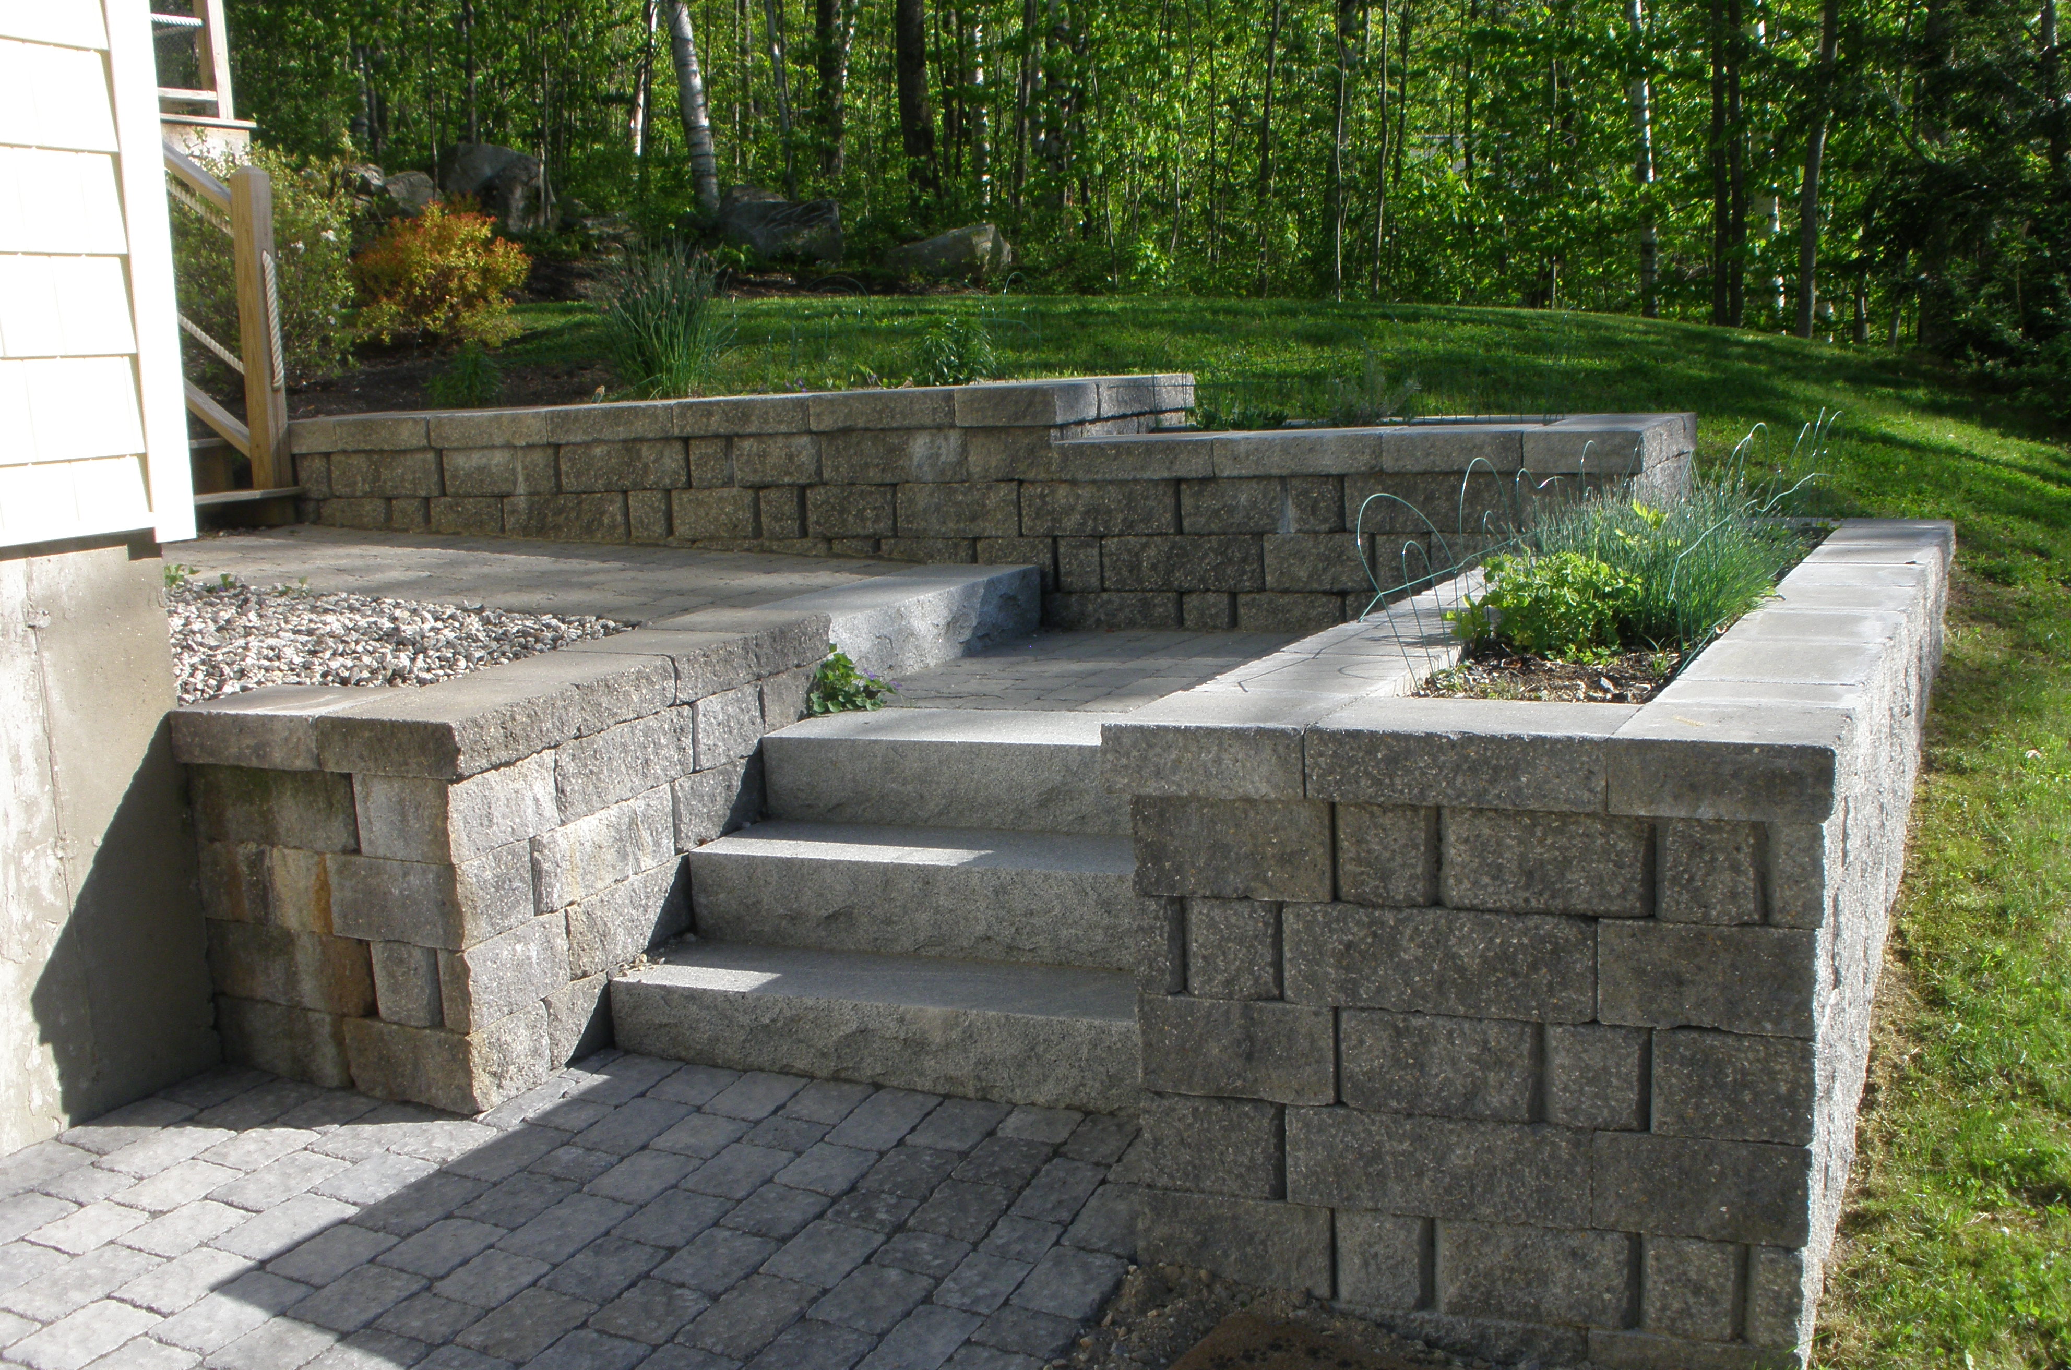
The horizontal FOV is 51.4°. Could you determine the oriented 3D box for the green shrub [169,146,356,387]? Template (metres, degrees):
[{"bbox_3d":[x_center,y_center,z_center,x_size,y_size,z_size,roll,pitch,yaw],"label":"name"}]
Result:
[{"bbox_3d":[-3.276,-1.754,9.000,0.880,0.980,0.850,-2,8,0],"label":"green shrub"}]

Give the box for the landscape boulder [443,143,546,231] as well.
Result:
[{"bbox_3d":[-3.616,-3.333,14.500,0.643,0.599,0.611,-3,9,0],"label":"landscape boulder"}]

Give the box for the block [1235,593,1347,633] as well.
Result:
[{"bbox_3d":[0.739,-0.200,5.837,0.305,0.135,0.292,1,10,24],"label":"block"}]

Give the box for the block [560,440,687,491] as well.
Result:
[{"bbox_3d":[-1.198,-0.689,6.712,0.485,0.152,0.280,2,9,28],"label":"block"}]

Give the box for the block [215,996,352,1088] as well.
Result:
[{"bbox_3d":[-1.353,0.651,4.199,0.354,0.152,0.300,2,10,29],"label":"block"}]

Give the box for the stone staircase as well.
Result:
[{"bbox_3d":[-0.060,0.391,4.228,1.200,0.510,1.020,1,9,24],"label":"stone staircase"}]

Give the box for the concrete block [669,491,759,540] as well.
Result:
[{"bbox_3d":[-0.892,-0.529,6.525,0.305,0.152,0.292,1,10,24],"label":"concrete block"}]

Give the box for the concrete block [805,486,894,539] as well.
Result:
[{"bbox_3d":[-0.465,-0.515,6.246,0.301,0.152,0.300,1,9,25],"label":"concrete block"}]

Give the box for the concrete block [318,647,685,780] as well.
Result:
[{"bbox_3d":[-1.028,0.063,4.199,0.296,0.102,0.715,1,10,25],"label":"concrete block"}]

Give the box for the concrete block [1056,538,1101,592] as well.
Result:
[{"bbox_3d":[0.184,-0.351,6.021,0.132,0.152,0.280,2,9,28],"label":"concrete block"}]

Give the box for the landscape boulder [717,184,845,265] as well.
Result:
[{"bbox_3d":[-1.680,-3.035,14.200,0.790,0.500,0.600,-2,8,0],"label":"landscape boulder"}]

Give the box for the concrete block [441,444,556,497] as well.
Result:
[{"bbox_3d":[-1.633,-0.692,6.879,0.457,0.150,0.260,2,9,25],"label":"concrete block"}]

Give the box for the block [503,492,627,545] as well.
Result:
[{"bbox_3d":[-1.397,-0.544,6.780,0.465,0.148,0.260,2,9,25],"label":"block"}]

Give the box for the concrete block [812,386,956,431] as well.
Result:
[{"bbox_3d":[-0.371,-0.792,6.224,0.465,0.102,0.300,1,10,25],"label":"concrete block"}]

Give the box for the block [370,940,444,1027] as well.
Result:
[{"bbox_3d":[-1.066,0.522,3.992,0.160,0.150,0.250,3,9,32],"label":"block"}]

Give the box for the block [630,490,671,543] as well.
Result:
[{"bbox_3d":[-1.109,-0.536,6.689,0.148,0.152,0.280,2,9,28],"label":"block"}]

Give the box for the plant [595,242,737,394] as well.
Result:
[{"bbox_3d":[-1.191,-1.167,6.922,0.419,0.489,0.410,-3,9,0],"label":"plant"}]

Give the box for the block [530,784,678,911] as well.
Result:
[{"bbox_3d":[-0.966,0.325,4.269,0.280,0.152,0.482,1,9,23],"label":"block"}]

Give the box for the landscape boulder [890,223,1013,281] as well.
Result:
[{"bbox_3d":[-0.554,-2.869,14.322,0.800,0.420,0.650,-3,8,0],"label":"landscape boulder"}]

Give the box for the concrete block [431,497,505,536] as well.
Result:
[{"bbox_3d":[-1.756,-0.553,7.036,0.299,0.152,0.280,2,9,28],"label":"concrete block"}]

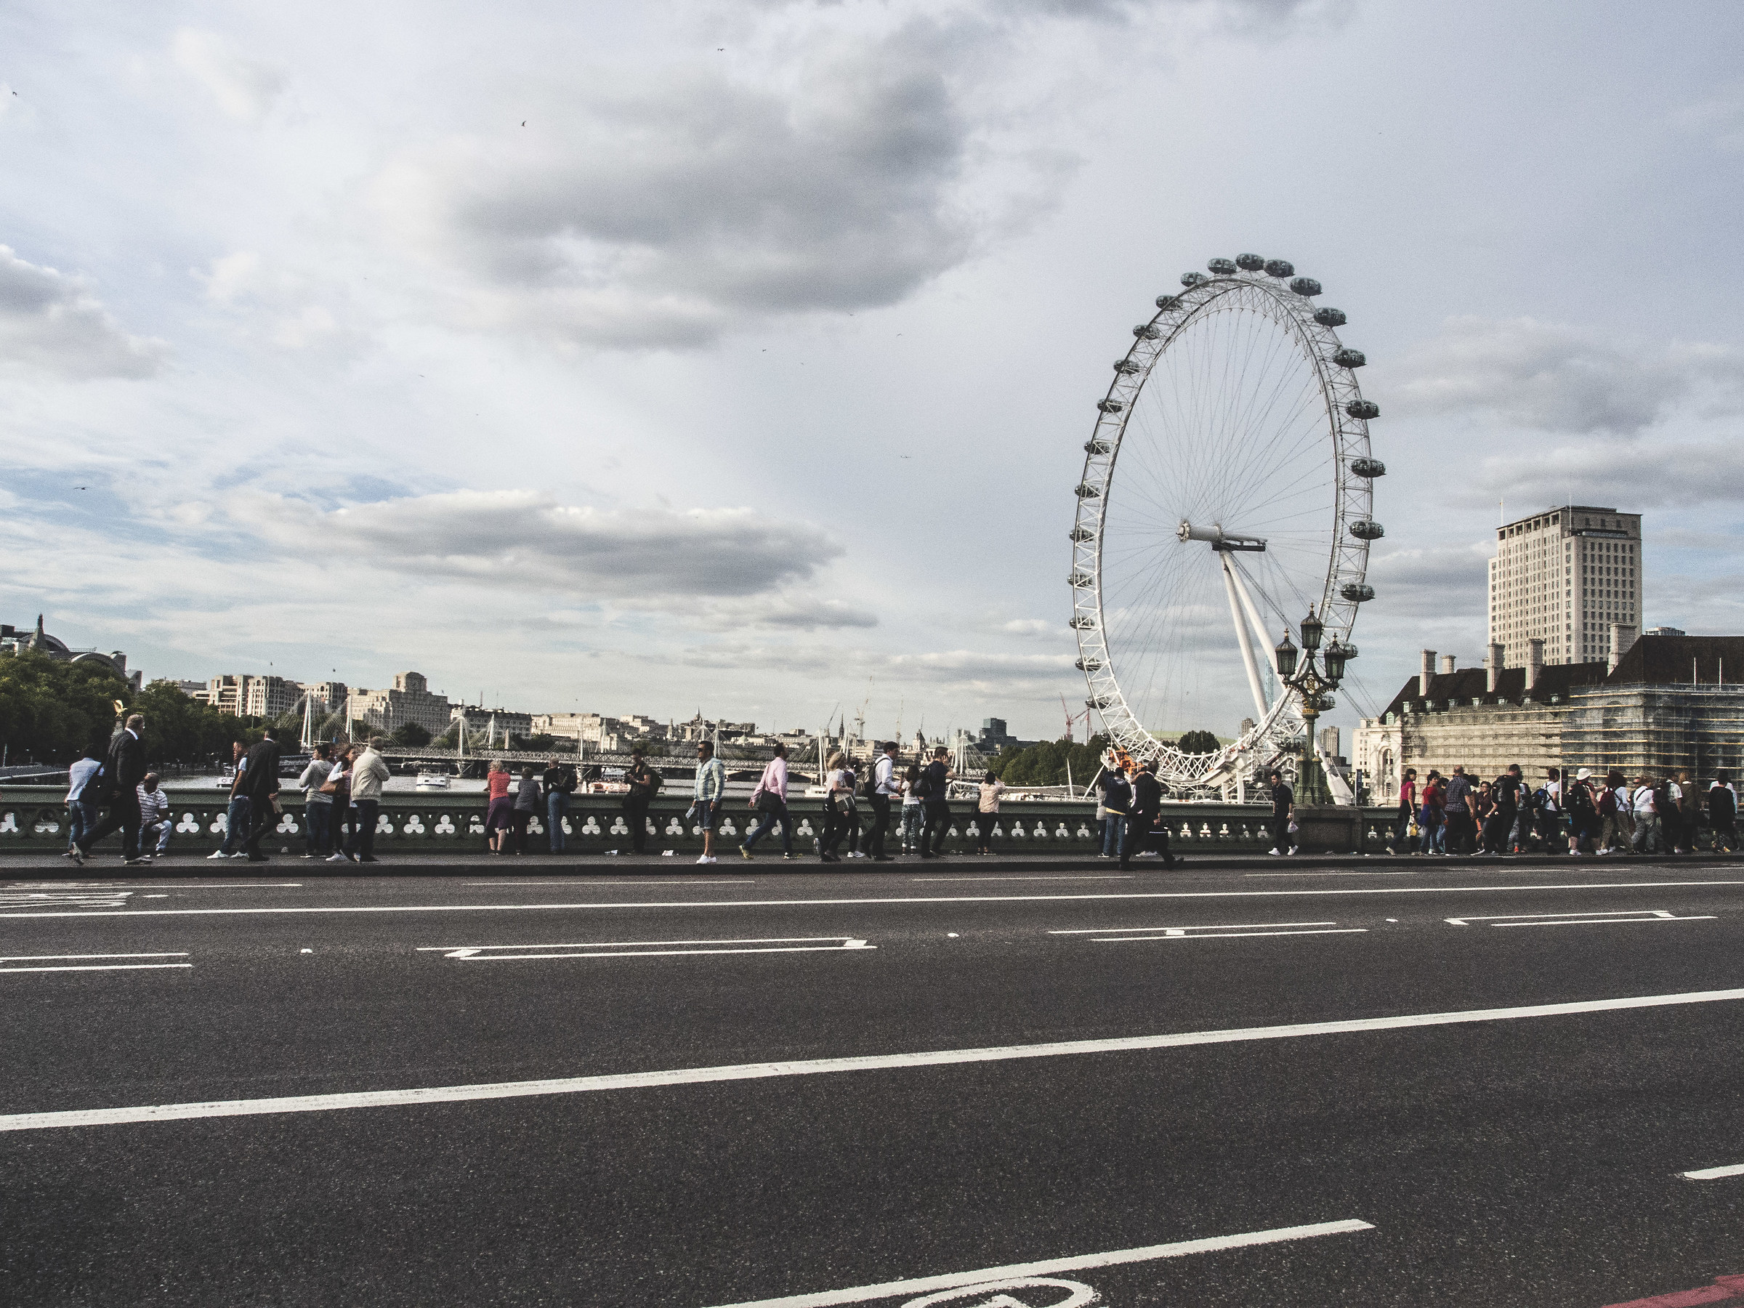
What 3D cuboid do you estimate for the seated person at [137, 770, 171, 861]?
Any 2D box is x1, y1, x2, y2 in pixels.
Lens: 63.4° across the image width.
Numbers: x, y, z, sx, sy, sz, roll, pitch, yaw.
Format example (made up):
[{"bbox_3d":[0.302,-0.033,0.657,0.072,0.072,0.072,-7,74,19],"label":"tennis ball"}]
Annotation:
[{"bbox_3d":[-10.514,2.348,20.637,0.580,1.243,0.650,4,-5,-28],"label":"seated person"}]

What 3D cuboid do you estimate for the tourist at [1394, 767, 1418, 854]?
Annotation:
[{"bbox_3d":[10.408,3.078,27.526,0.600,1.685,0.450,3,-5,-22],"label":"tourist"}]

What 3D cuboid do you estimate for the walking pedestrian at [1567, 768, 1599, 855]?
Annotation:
[{"bbox_3d":[14.103,3.130,28.000,0.500,1.717,0.520,4,-5,-32],"label":"walking pedestrian"}]

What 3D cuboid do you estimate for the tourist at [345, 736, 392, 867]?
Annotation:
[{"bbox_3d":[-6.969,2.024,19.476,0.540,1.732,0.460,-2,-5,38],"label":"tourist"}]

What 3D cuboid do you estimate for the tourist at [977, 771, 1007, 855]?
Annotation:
[{"bbox_3d":[2.232,2.956,26.265,0.550,1.570,0.450,0,-4,20],"label":"tourist"}]

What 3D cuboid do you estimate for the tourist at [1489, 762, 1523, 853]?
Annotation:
[{"bbox_3d":[12.395,3.052,27.600,0.580,1.759,0.540,4,-5,-26],"label":"tourist"}]

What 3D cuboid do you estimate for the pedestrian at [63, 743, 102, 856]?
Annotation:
[{"bbox_3d":[-10.466,1.943,18.700,0.460,1.503,0.450,2,-4,0],"label":"pedestrian"}]

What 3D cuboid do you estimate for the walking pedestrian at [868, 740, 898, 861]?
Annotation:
[{"bbox_3d":[0.171,2.170,20.800,0.580,1.780,0.500,3,-4,-23],"label":"walking pedestrian"}]

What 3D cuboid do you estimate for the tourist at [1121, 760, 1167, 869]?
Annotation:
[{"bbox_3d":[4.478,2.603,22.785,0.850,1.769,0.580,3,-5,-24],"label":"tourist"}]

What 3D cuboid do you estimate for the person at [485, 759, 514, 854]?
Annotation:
[{"bbox_3d":[-5.999,2.468,22.709,0.480,1.532,0.550,3,-4,-20],"label":"person"}]

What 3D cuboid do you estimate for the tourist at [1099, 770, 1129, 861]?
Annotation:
[{"bbox_3d":[4.337,2.853,25.300,0.570,1.625,0.420,1,-4,4],"label":"tourist"}]

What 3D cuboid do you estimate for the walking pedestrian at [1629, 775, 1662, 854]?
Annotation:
[{"bbox_3d":[15.840,3.294,28.900,0.500,1.610,0.500,3,-4,-23],"label":"walking pedestrian"}]

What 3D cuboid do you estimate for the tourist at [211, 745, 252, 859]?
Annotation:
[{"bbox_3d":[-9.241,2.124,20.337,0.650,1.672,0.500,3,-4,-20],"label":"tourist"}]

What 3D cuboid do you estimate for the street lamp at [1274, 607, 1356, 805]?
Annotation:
[{"bbox_3d":[8.905,1.032,28.500,1.750,4.050,0.800,3,-4,-23],"label":"street lamp"}]

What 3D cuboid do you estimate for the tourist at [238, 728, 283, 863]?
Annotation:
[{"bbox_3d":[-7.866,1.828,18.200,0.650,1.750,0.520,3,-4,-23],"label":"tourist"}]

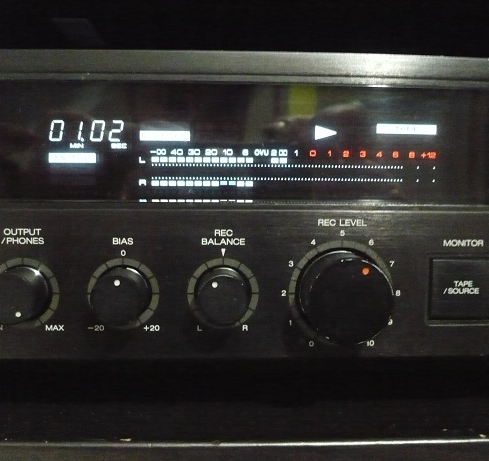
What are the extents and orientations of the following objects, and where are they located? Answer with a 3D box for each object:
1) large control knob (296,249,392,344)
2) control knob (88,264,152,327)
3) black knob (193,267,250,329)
[{"bbox_3d":[0.033,0.022,0.201,0.029,0.029,0.016,1,3,-2],"label":"large control knob"},{"bbox_3d":[-0.040,0.021,0.199,0.017,0.017,0.015,1,3,-2],"label":"control knob"},{"bbox_3d":[-0.007,0.022,0.200,0.017,0.017,0.015,1,3,-2],"label":"black knob"}]

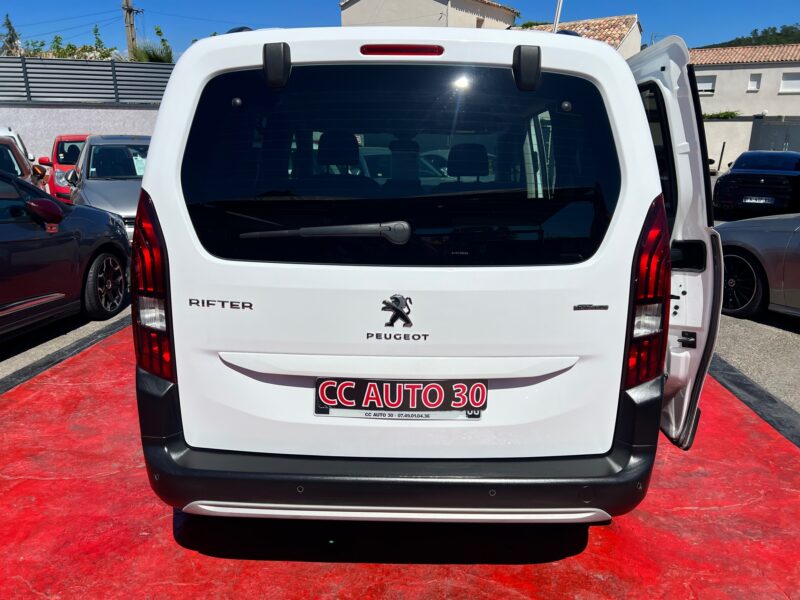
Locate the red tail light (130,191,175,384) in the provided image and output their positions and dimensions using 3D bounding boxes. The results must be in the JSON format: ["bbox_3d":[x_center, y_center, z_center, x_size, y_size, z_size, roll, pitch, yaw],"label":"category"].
[{"bbox_3d":[-0.785,-0.061,1.922,0.190,0.610,0.240,1,15,1],"label":"red tail light"}]

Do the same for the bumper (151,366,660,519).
[{"bbox_3d":[-0.006,0.436,2.013,1.780,0.440,0.390,1,15,1],"label":"bumper"}]

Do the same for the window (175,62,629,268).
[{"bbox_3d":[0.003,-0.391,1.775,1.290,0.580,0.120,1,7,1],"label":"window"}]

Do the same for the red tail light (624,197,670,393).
[{"bbox_3d":[0.784,-0.039,1.905,0.190,0.610,0.240,1,15,1],"label":"red tail light"}]

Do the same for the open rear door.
[{"bbox_3d":[0.948,-0.241,2.428,0.280,1.400,0.980,1,15,1],"label":"open rear door"}]

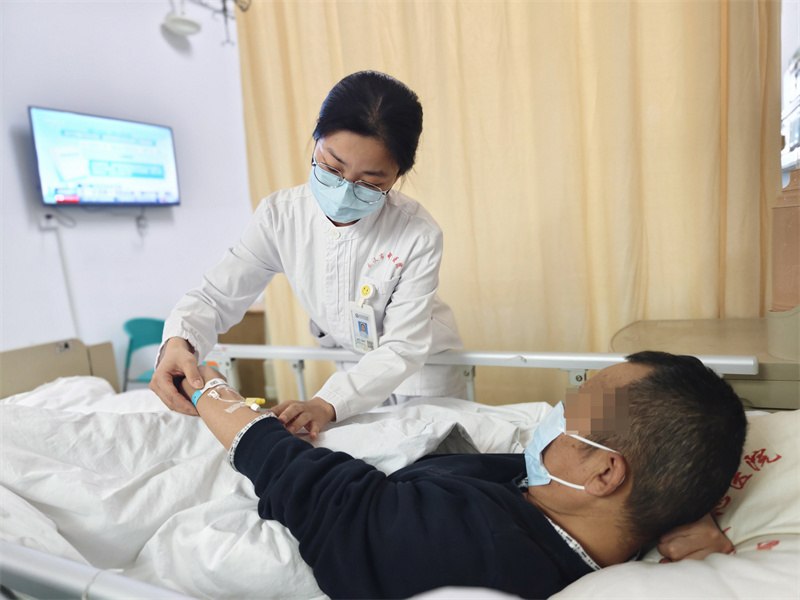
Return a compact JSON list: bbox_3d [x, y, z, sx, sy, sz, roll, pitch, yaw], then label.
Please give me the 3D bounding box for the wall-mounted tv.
[{"bbox_3d":[-1.898,-0.898,3.489,0.080,0.556,0.965,2,10,28],"label":"wall-mounted tv"}]

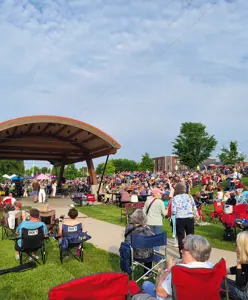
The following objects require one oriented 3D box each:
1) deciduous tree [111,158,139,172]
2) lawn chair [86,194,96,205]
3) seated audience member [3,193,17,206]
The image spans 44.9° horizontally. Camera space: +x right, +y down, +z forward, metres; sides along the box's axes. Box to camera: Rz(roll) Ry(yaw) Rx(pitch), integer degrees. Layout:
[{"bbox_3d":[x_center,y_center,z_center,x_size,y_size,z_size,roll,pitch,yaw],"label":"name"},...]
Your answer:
[{"bbox_3d":[0.166,6.491,100.000,9.300,7.300,9.000,0,-6,0],"label":"deciduous tree"},{"bbox_3d":[-2.326,3.579,21.500,0.720,0.820,0.600,1,-6,-14],"label":"lawn chair"},{"bbox_3d":[-6.527,3.006,17.200,0.600,1.100,0.800,0,-6,0],"label":"seated audience member"}]

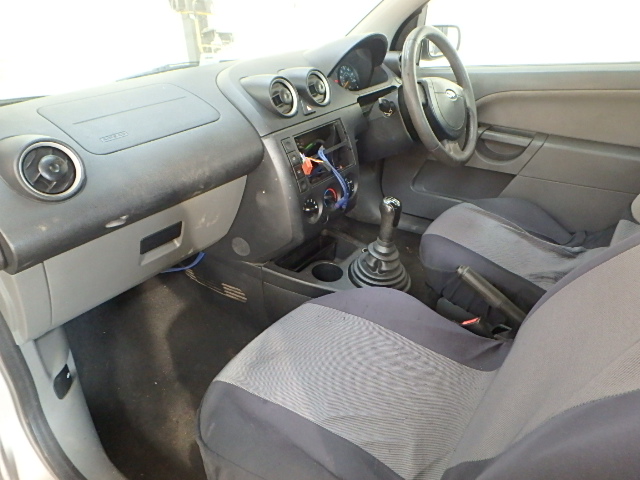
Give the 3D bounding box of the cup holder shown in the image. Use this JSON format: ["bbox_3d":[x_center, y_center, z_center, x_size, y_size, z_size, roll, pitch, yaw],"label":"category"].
[{"bbox_3d":[0.021,0.109,1.147,0.080,0.060,0.080,-4,29,2],"label":"cup holder"}]

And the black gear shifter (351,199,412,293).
[{"bbox_3d":[0.140,-0.006,1.045,0.155,0.222,0.150,-4,29,2],"label":"black gear shifter"}]

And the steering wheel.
[{"bbox_3d":[0.307,-0.372,1.188,0.100,0.372,0.372,-9,19,45],"label":"steering wheel"}]

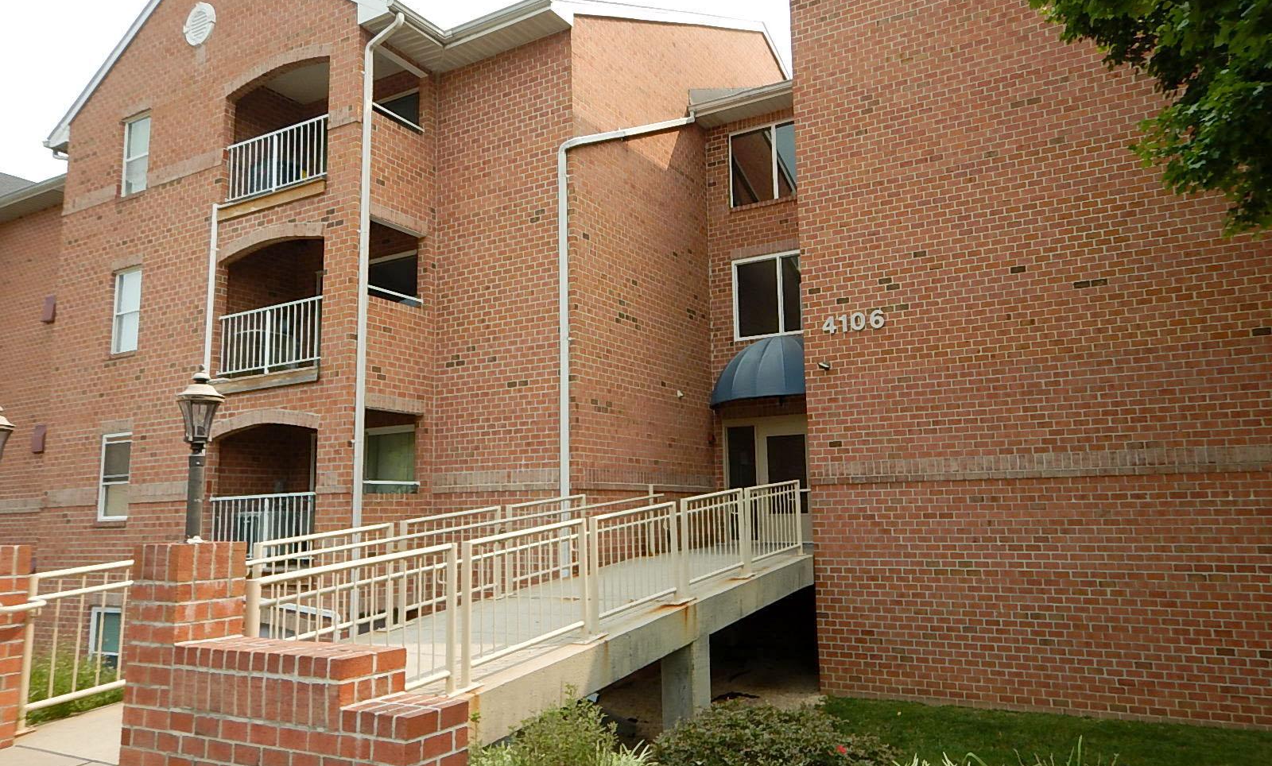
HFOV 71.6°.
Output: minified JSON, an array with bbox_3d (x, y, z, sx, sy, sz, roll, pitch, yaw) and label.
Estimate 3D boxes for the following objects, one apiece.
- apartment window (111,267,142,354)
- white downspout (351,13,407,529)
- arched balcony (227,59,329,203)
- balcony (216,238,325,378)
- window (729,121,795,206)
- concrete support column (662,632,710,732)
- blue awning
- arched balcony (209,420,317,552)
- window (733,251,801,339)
[{"bbox_3d":[-8.818,-1.227,15.322,0.780,1.450,0.120,-6,-10,29],"label":"apartment window"},{"bbox_3d":[-3.629,-1.383,12.476,0.740,8.000,0.090,-6,-9,30],"label":"white downspout"},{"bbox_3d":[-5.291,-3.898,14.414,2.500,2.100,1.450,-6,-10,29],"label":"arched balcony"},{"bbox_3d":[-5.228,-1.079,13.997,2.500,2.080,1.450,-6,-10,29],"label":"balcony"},{"bbox_3d":[2.628,-4.138,16.520,1.840,1.470,0.120,-6,-10,29],"label":"window"},{"bbox_3d":[0.527,3.221,9.140,0.360,1.150,0.400,-6,-10,29],"label":"concrete support column"},{"bbox_3d":[2.425,-0.296,15.456,2.780,1.220,1.050,-6,-10,29],"label":"blue awning"},{"bbox_3d":[-5.165,1.730,13.582,2.500,2.080,1.450,-6,-10,29],"label":"arched balcony"},{"bbox_3d":[2.684,-1.606,16.146,1.870,1.530,0.120,-6,-10,29],"label":"window"}]

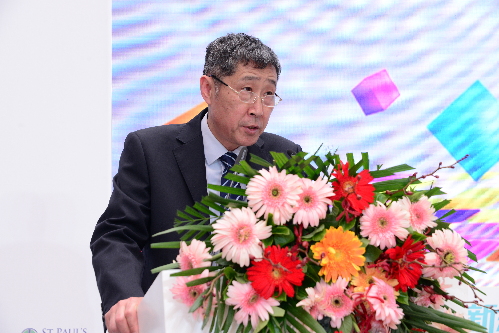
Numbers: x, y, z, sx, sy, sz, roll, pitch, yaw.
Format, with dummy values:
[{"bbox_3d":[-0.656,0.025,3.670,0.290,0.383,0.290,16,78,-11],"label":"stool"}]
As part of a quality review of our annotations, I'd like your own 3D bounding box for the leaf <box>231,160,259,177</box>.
[{"bbox_3d":[-0.008,0.004,1.840,0.052,0.025,0.015,30,-19,0],"label":"leaf"}]

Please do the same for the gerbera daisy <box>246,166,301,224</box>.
[{"bbox_3d":[0.044,0.051,1.700,0.099,0.102,0.030,0,-7,2],"label":"gerbera daisy"}]

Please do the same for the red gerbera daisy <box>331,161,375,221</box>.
[{"bbox_3d":[0.191,0.044,1.800,0.083,0.096,0.035,0,-9,0],"label":"red gerbera daisy"}]

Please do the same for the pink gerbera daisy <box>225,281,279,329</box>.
[{"bbox_3d":[0.005,0.239,1.690,0.096,0.094,0.035,0,6,6],"label":"pink gerbera daisy"}]

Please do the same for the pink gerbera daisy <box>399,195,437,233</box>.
[{"bbox_3d":[0.322,0.094,1.860,0.083,0.080,0.035,1,-6,-25],"label":"pink gerbera daisy"}]

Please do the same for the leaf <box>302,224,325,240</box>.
[{"bbox_3d":[0.118,0.122,1.790,0.042,0.032,0.018,1,-3,-12],"label":"leaf"}]

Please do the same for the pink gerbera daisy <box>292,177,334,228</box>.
[{"bbox_3d":[0.109,0.064,1.770,0.094,0.096,0.035,0,-5,-6],"label":"pink gerbera daisy"}]

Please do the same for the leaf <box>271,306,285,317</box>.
[{"bbox_3d":[0.047,0.253,1.690,0.027,0.019,0.012,0,-17,0],"label":"leaf"}]

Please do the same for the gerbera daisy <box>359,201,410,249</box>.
[{"bbox_3d":[0.249,0.107,1.790,0.092,0.090,0.035,1,-6,-10],"label":"gerbera daisy"}]

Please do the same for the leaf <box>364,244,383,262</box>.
[{"bbox_3d":[0.219,0.155,1.730,0.034,0.034,0.012,0,-11,-9],"label":"leaf"}]

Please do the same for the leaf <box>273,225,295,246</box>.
[{"bbox_3d":[0.061,0.124,1.750,0.040,0.040,0.018,0,-6,-12],"label":"leaf"}]

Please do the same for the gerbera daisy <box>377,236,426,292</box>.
[{"bbox_3d":[0.280,0.181,1.790,0.098,0.103,0.040,1,0,-22],"label":"gerbera daisy"}]

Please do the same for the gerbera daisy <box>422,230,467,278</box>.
[{"bbox_3d":[0.347,0.154,1.720,0.088,0.090,0.030,0,0,-19],"label":"gerbera daisy"}]

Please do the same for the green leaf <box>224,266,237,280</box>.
[{"bbox_3d":[-0.034,0.191,1.730,0.022,0.026,0.012,0,-11,11],"label":"green leaf"}]

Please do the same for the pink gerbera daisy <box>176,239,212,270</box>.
[{"bbox_3d":[-0.099,0.163,1.740,0.075,0.078,0.036,0,-9,24],"label":"pink gerbera daisy"}]

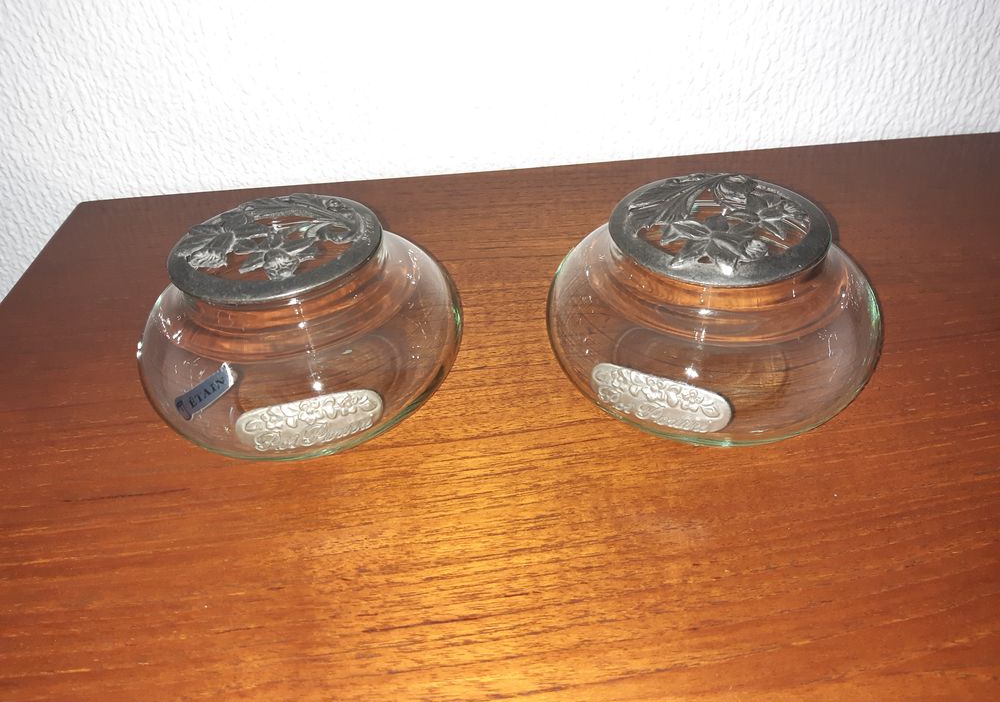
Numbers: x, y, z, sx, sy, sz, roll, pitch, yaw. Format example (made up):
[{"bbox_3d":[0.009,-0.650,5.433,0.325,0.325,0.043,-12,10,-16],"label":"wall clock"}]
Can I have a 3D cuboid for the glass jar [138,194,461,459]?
[{"bbox_3d":[-0.070,-0.012,0.261,0.110,0.060,0.110,-3,39,2],"label":"glass jar"}]

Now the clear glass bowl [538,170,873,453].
[{"bbox_3d":[0.070,-0.017,0.254,0.110,0.060,0.110,-3,39,2],"label":"clear glass bowl"}]

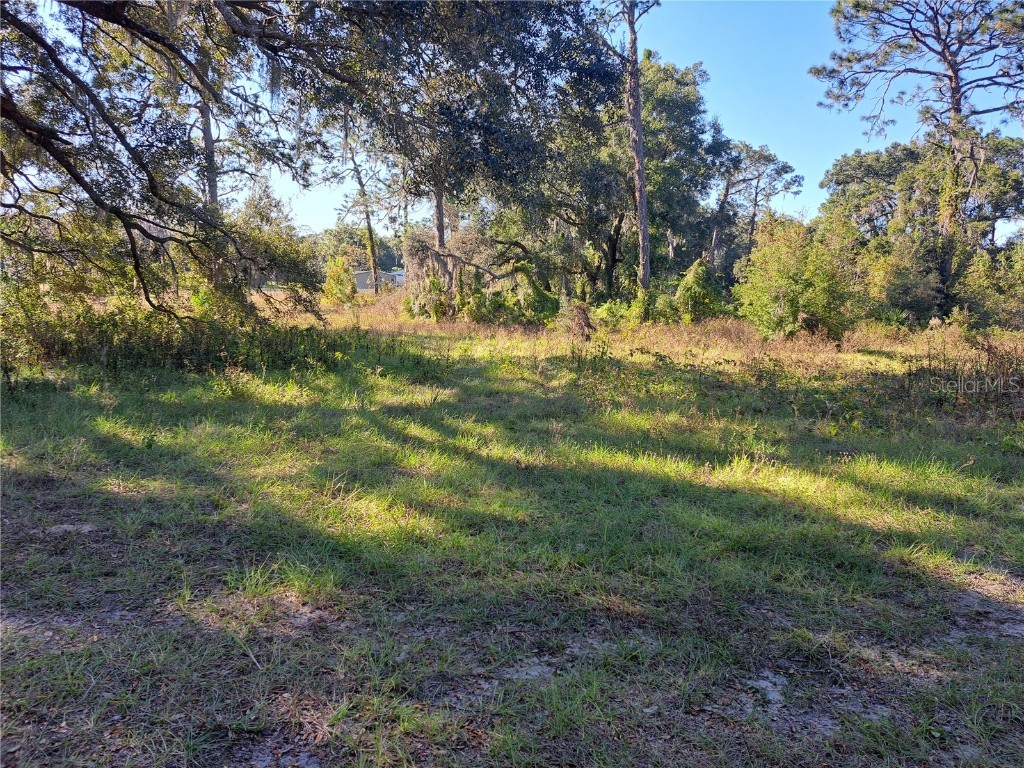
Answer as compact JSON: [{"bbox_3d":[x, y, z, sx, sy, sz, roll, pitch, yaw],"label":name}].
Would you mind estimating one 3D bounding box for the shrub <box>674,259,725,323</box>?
[{"bbox_3d":[6.505,-3.192,24.500,1.750,2.200,1.700,0,8,0],"label":"shrub"}]

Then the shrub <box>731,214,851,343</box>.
[{"bbox_3d":[7.958,-2.972,20.000,3.250,3.500,3.000,0,8,0],"label":"shrub"}]

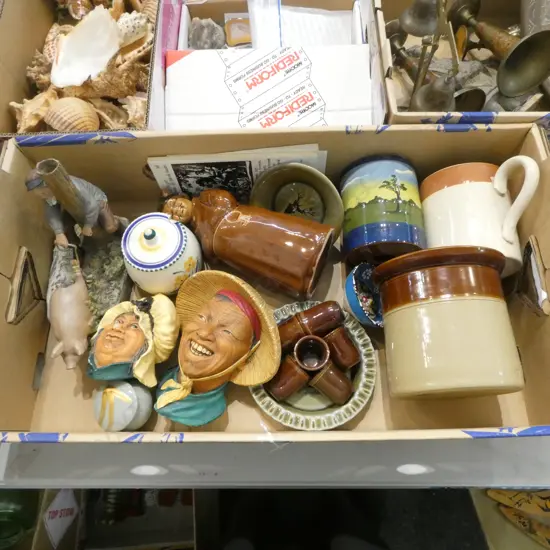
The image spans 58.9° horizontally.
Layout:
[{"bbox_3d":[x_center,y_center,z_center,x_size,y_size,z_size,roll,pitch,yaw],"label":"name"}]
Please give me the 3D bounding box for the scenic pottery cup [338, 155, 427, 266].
[{"bbox_3d":[0.122,-0.072,0.555,0.091,0.091,0.099,1,69,4],"label":"scenic pottery cup"}]

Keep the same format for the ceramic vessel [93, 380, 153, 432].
[{"bbox_3d":[-0.160,0.137,0.515,0.056,0.043,0.056,-7,68,17],"label":"ceramic vessel"}]

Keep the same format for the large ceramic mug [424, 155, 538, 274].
[{"bbox_3d":[0.229,-0.060,0.538,0.115,0.090,0.102,-11,66,26],"label":"large ceramic mug"}]

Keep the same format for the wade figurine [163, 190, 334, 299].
[{"bbox_3d":[-0.030,-0.040,0.557,0.187,0.080,0.080,20,47,11],"label":"wade figurine"}]

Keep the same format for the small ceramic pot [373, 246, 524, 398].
[{"bbox_3d":[0.174,0.049,0.485,0.130,0.130,0.126,0,66,3],"label":"small ceramic pot"}]

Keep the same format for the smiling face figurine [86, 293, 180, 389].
[{"bbox_3d":[-0.146,0.071,0.520,0.080,0.059,0.097,18,70,24],"label":"smiling face figurine"}]

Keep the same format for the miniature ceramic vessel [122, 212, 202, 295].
[{"bbox_3d":[-0.128,-0.022,0.553,0.085,0.091,0.085,-5,60,12],"label":"miniature ceramic vessel"}]

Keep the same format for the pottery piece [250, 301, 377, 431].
[{"bbox_3d":[0.042,0.099,0.526,0.134,0.029,0.134,-1,69,3],"label":"pottery piece"}]

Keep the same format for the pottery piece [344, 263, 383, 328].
[{"bbox_3d":[0.100,0.023,0.530,0.037,0.071,0.071,-20,63,37],"label":"pottery piece"}]

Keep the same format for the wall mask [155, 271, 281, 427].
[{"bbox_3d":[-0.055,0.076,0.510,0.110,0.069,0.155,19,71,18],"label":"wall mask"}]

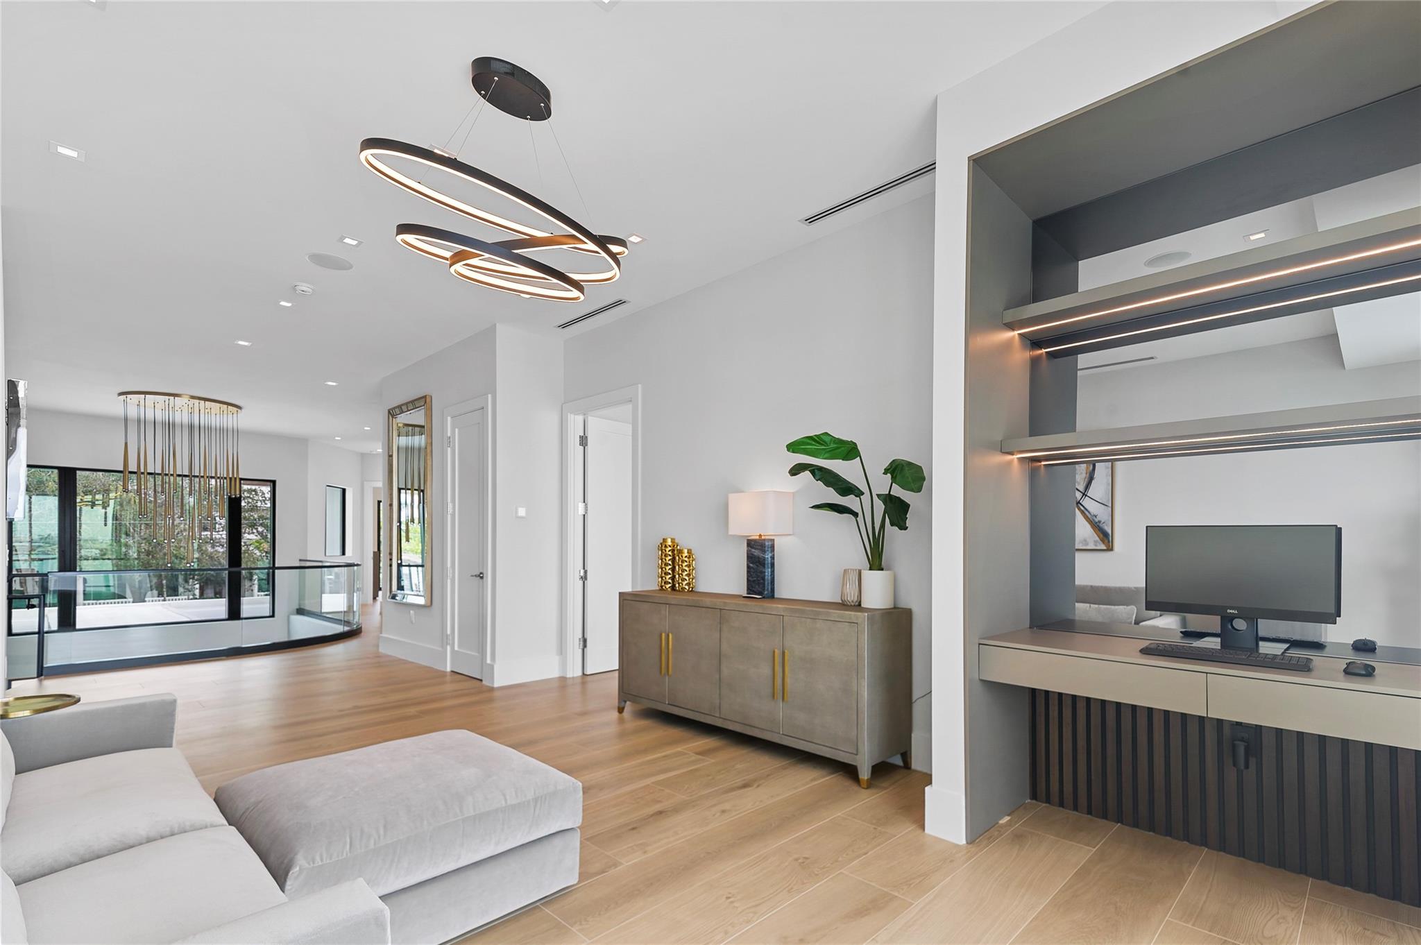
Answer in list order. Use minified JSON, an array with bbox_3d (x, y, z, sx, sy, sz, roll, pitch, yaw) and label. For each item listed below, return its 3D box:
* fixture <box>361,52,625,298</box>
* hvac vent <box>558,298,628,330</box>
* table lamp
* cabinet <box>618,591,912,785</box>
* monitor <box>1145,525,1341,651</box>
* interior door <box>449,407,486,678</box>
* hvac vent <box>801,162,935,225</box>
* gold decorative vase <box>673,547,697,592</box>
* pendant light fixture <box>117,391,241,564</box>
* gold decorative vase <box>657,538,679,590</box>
[{"bbox_3d":[-0.788,-1.172,2.536,1.100,0.790,0.420,3,-4,-44],"label":"fixture"},{"bbox_3d":[-0.985,-1.290,5.198,0.100,0.030,0.974,3,-4,-44],"label":"hvac vent"},{"bbox_3d":[0.319,0.455,3.980,0.210,0.670,0.370,3,-4,-44],"label":"table lamp"},{"bbox_3d":[0.220,1.229,3.971,0.440,0.866,1.990,3,-4,-44],"label":"cabinet"},{"bbox_3d":[1.925,0.433,2.325,0.540,0.465,0.180,-3,-4,44],"label":"monitor"},{"bbox_3d":[-2.183,0.637,5.702,0.045,2.390,0.620,3,-4,-44],"label":"interior door"},{"bbox_3d":[0.912,-1.487,3.303,0.100,0.030,1.050,3,-4,-44],"label":"hvac vent"},{"bbox_3d":[-0.178,0.685,4.460,0.165,0.310,0.165,0,-3,0],"label":"gold decorative vase"},{"bbox_3d":[-7.105,0.141,8.450,1.260,2.190,1.220,3,-4,-44],"label":"pendant light fixture"},{"bbox_3d":[-0.308,0.659,4.550,0.160,0.385,0.160,0,-3,0],"label":"gold decorative vase"}]

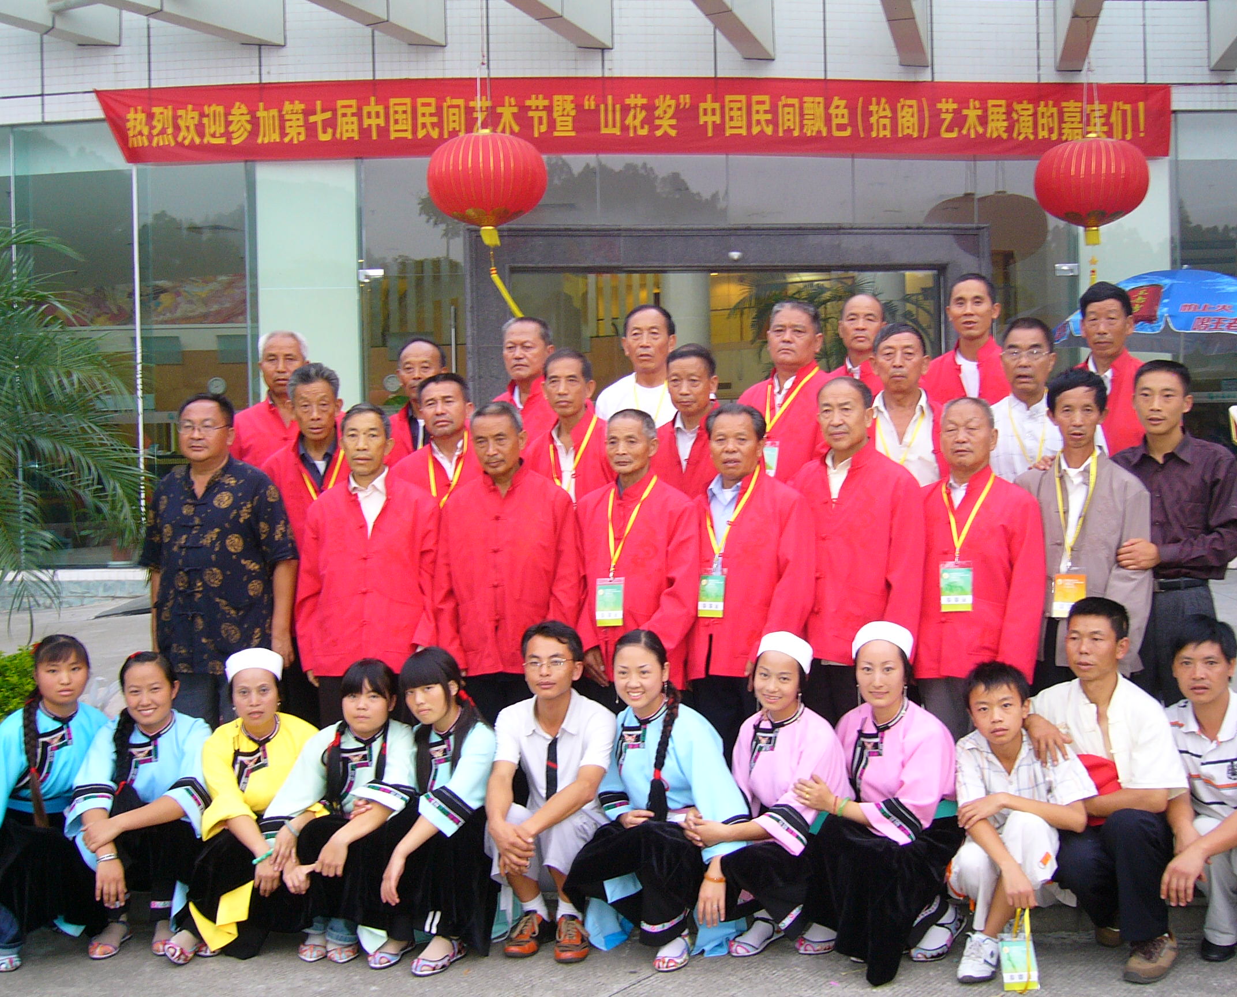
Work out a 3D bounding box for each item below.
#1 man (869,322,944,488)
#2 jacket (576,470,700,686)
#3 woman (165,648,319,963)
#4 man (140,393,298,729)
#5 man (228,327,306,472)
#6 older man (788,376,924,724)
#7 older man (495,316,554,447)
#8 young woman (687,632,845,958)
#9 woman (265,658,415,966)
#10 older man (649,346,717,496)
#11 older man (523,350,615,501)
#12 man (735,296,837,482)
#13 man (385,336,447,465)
[{"bbox_3d":[1.025,0.223,5.105,0.480,1.670,0.280,-1,0,14],"label":"man"},{"bbox_3d":[0.072,0.268,4.852,0.430,0.720,0.270,-1,0,18],"label":"jacket"},{"bbox_3d":[-1.213,0.962,4.740,0.500,0.957,0.600,-1,1,-6],"label":"woman"},{"bbox_3d":[-1.299,0.491,4.805,0.500,1.670,0.290,-1,0,14],"label":"man"},{"bbox_3d":[-1.300,0.171,5.700,0.460,1.640,0.300,-1,1,-4],"label":"man"},{"bbox_3d":[0.802,0.421,4.881,0.490,1.658,0.310,-1,0,30],"label":"older man"},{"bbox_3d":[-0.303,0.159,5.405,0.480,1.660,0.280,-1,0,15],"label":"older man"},{"bbox_3d":[0.484,0.890,4.623,0.470,0.936,0.600,-1,0,24],"label":"young woman"},{"bbox_3d":[-0.878,0.946,4.643,0.460,0.878,0.600,-1,0,2],"label":"woman"},{"bbox_3d":[0.259,0.291,5.105,0.480,1.660,0.280,-1,0,10],"label":"older man"},{"bbox_3d":[-0.172,0.256,5.476,0.490,1.630,0.300,-1,0,7],"label":"older man"},{"bbox_3d":[0.649,0.095,5.480,0.480,1.670,0.320,-1,1,25],"label":"man"},{"bbox_3d":[-0.746,0.194,5.680,0.450,1.640,0.300,-1,1,4],"label":"man"}]

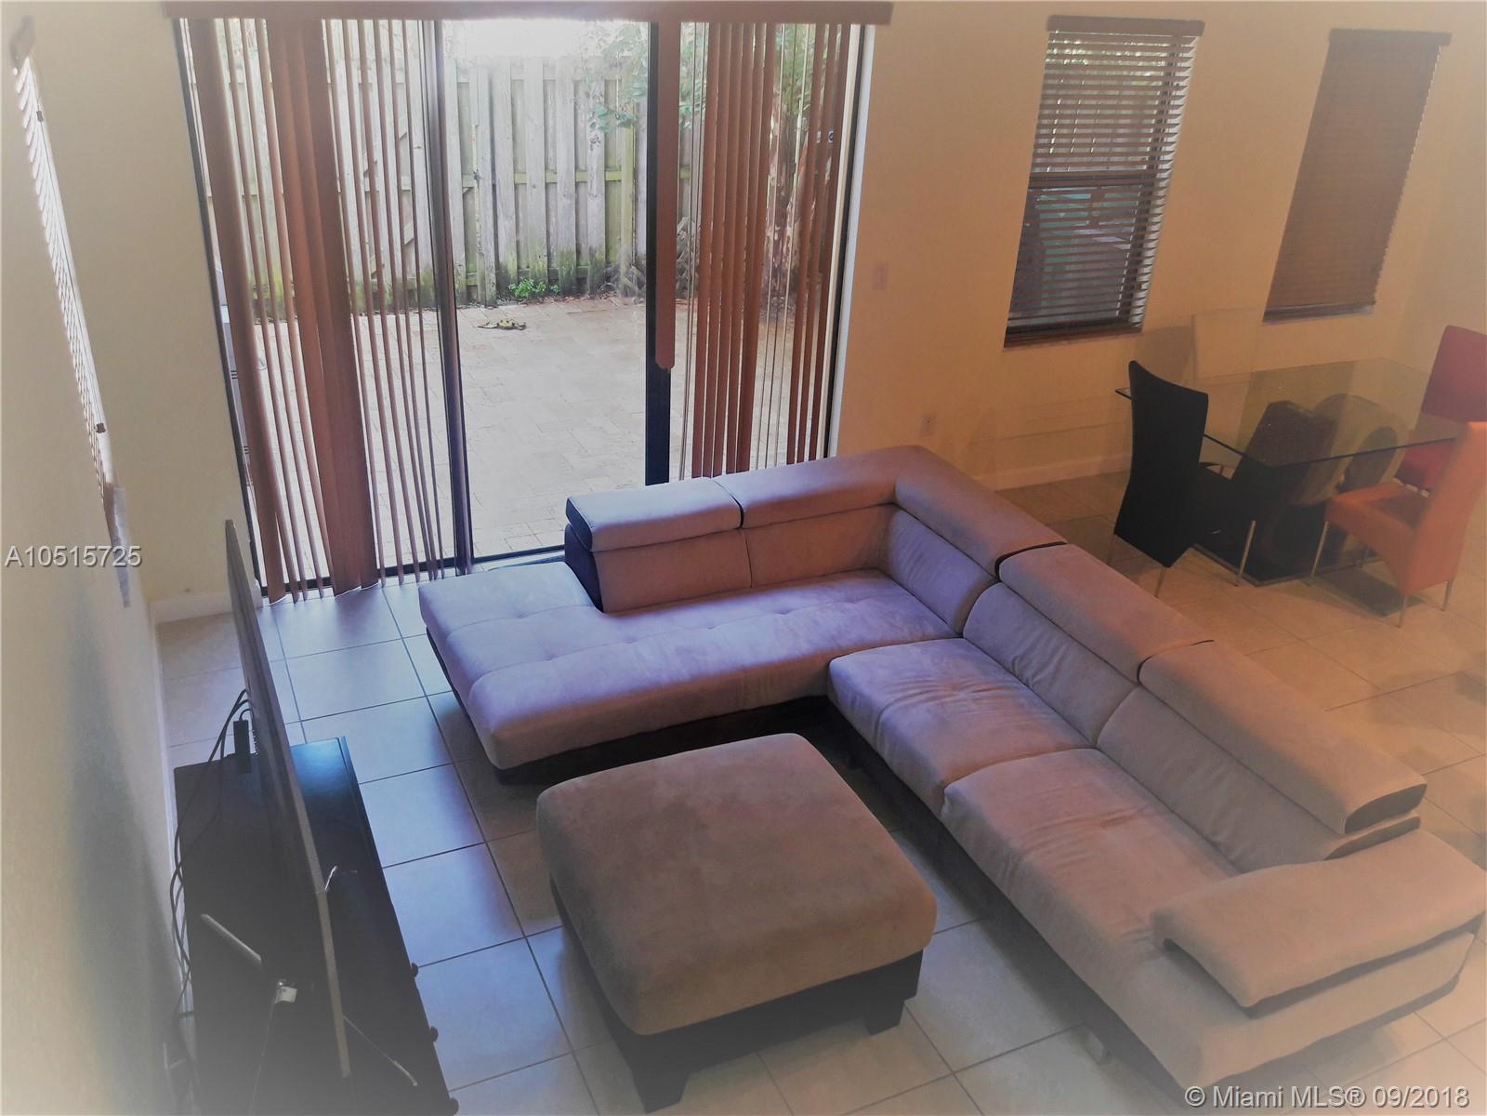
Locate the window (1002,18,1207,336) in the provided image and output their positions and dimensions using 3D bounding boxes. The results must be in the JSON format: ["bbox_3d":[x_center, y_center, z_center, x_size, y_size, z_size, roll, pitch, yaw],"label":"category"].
[{"bbox_3d":[1.825,-1.897,6.145,0.939,1.566,0.080,-10,29,-23],"label":"window"}]

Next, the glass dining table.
[{"bbox_3d":[2.909,-0.413,6.115,1.869,0.756,1.035,-10,29,-23],"label":"glass dining table"}]

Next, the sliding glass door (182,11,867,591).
[{"bbox_3d":[-0.795,-1.137,5.353,2.844,2.391,0.140,-10,29,-23],"label":"sliding glass door"}]

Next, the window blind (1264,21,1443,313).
[{"bbox_3d":[3.491,-2.166,6.892,0.939,1.566,0.100,-10,29,-23],"label":"window blind"}]

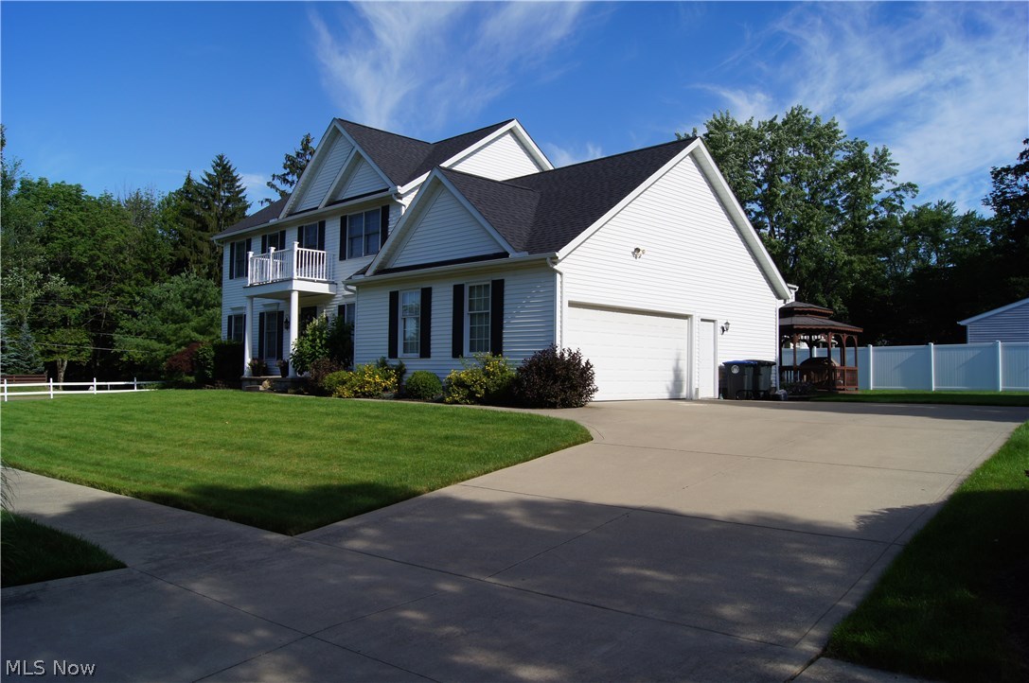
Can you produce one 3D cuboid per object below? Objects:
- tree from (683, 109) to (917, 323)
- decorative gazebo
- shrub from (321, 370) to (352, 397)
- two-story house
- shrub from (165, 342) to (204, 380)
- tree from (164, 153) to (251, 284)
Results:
[{"bbox_3d":[16.956,-5.761,45.671,13.500,16.567,12.500,0,-2,20],"label":"tree"},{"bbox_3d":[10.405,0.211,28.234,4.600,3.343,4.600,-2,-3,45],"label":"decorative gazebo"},{"bbox_3d":[-4.298,0.986,18.488,0.780,0.631,0.750,1,-2,-13],"label":"shrub"},{"bbox_3d":[-2.066,-2.630,25.755,18.600,8.550,10.900,-2,-3,45],"label":"two-story house"},{"bbox_3d":[-12.831,0.843,29.969,1.500,1.576,1.400,2,-2,-23],"label":"shrub"},{"bbox_3d":[-21.645,-5.425,54.685,6.300,15.843,6.200,2,-2,-22],"label":"tree"}]

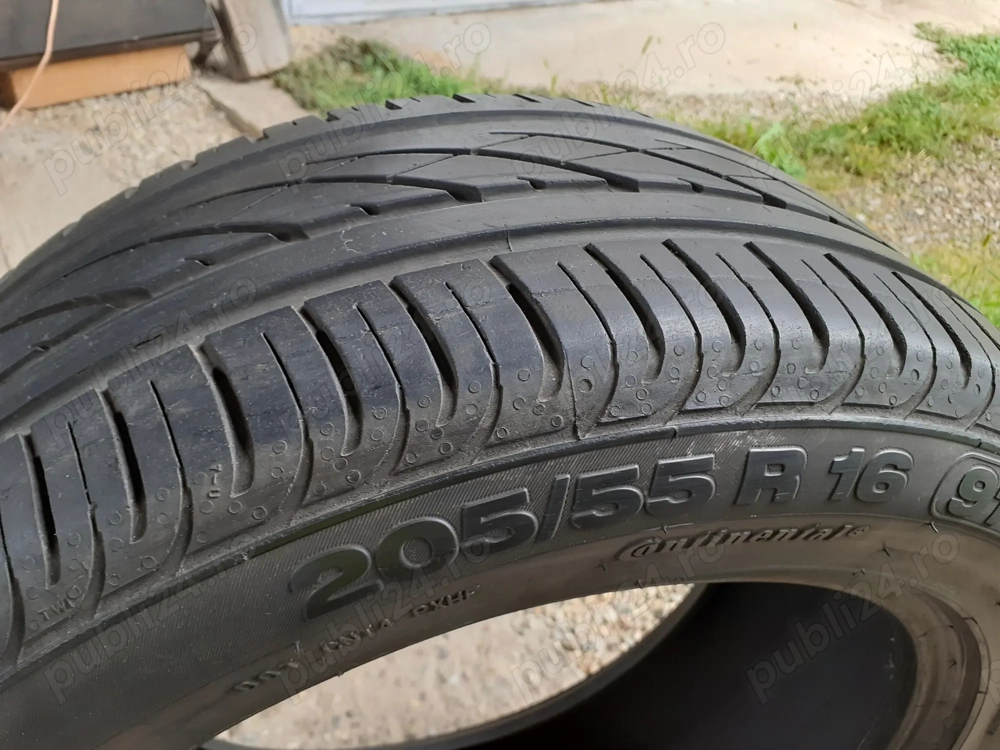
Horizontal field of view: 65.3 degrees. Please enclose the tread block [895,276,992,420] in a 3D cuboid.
[{"bbox_3d":[0.140,-0.009,0.245,0.017,0.015,0.053,12,55,-27],"label":"tread block"}]

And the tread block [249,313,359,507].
[{"bbox_3d":[-0.048,0.005,0.192,0.018,0.015,0.053,-19,64,-4],"label":"tread block"}]

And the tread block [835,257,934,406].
[{"bbox_3d":[0.115,-0.014,0.233,0.017,0.015,0.053,7,57,-24],"label":"tread block"}]

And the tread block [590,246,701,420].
[{"bbox_3d":[0.039,-0.015,0.206,0.018,0.015,0.053,-6,62,-15],"label":"tread block"}]

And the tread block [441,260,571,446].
[{"bbox_3d":[-0.002,-0.008,0.197,0.018,0.015,0.053,-12,63,-10],"label":"tread block"}]

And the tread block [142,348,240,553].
[{"bbox_3d":[-0.074,0.015,0.191,0.019,0.015,0.053,-23,64,0],"label":"tread block"}]

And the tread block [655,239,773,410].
[{"bbox_3d":[0.061,-0.016,0.213,0.018,0.015,0.053,-2,61,-17],"label":"tread block"}]

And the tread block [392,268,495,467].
[{"bbox_3d":[-0.014,-0.005,0.195,0.020,0.015,0.053,-14,64,-8],"label":"tread block"}]

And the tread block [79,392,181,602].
[{"bbox_3d":[-0.087,0.021,0.191,0.019,0.015,0.053,-25,64,1],"label":"tread block"}]

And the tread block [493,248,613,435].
[{"bbox_3d":[0.014,-0.011,0.200,0.021,0.015,0.053,-10,63,-12],"label":"tread block"}]

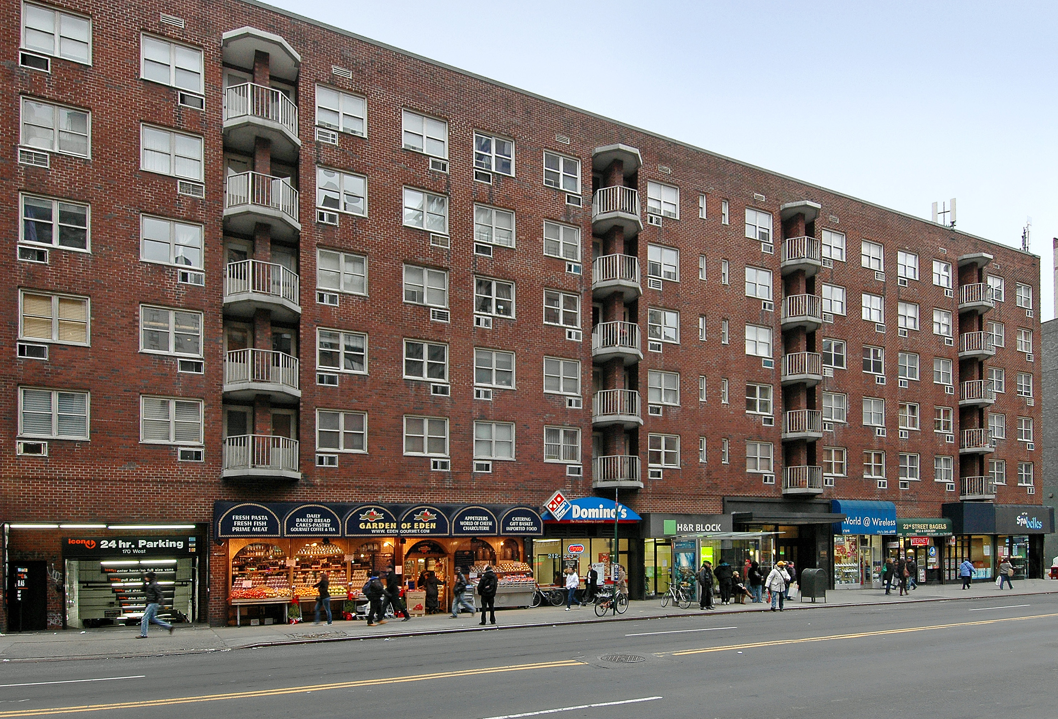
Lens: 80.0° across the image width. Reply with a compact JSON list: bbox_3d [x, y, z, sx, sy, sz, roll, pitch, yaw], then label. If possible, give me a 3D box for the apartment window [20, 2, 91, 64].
[{"bbox_3d":[-13.334,-9.212,17.761,1.600,1.430,0.150,4,-5,-25],"label":"apartment window"}]

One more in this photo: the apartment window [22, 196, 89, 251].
[{"bbox_3d":[-13.681,-3.949,18.240,1.663,1.443,0.160,3,-8,-26],"label":"apartment window"}]

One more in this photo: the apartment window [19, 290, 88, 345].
[{"bbox_3d":[-13.379,-1.164,17.833,1.645,1.426,0.150,2,-6,-25],"label":"apartment window"}]

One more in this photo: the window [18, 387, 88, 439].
[{"bbox_3d":[-13.694,1.577,18.234,1.692,1.442,0.160,3,-8,-26],"label":"window"}]

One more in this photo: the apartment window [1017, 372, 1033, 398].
[{"bbox_3d":[30.903,1.605,39.258,1.725,1.420,0.150,1,-3,-25],"label":"apartment window"}]

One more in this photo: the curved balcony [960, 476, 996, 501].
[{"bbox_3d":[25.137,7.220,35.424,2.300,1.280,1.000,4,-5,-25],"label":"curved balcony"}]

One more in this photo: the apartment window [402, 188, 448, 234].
[{"bbox_3d":[-3.662,-5.257,22.286,1.650,1.370,0.150,2,-6,-25],"label":"apartment window"}]

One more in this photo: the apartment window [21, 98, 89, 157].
[{"bbox_3d":[-13.314,-6.516,17.742,1.650,1.370,0.150,2,-6,-25],"label":"apartment window"}]

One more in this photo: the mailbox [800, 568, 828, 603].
[{"bbox_3d":[11.928,9.465,26.400,0.700,1.420,0.740,4,-5,-25],"label":"mailbox"}]

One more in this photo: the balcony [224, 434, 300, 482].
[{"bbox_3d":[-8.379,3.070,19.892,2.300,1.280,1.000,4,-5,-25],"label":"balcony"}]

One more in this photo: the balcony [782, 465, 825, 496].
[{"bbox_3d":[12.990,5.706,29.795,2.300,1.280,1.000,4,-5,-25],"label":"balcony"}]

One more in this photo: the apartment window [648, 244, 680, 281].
[{"bbox_3d":[5.715,-4.077,26.757,1.649,1.388,0.150,3,-7,-25],"label":"apartment window"}]

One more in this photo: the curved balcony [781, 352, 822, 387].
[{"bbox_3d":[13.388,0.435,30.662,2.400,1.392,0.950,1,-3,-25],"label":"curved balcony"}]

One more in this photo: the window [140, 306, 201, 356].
[{"bbox_3d":[-10.779,-0.815,19.071,1.675,1.403,0.150,2,-6,-25],"label":"window"}]

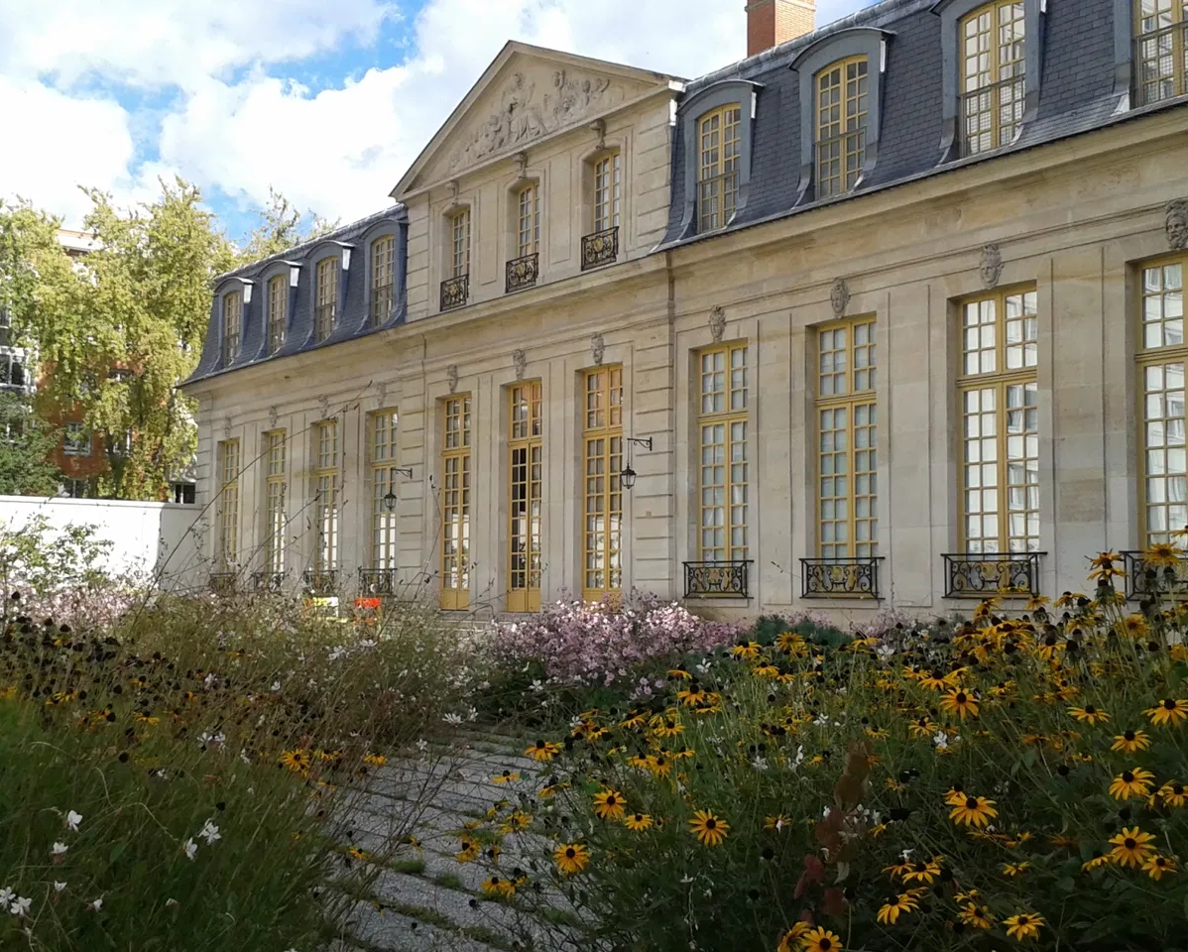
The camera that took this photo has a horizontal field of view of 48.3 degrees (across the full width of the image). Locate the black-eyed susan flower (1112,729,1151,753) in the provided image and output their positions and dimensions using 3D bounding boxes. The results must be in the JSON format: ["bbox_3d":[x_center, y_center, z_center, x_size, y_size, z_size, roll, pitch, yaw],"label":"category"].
[{"bbox_3d":[0.892,0.441,2.200,0.063,0.025,0.063,-2,15,22],"label":"black-eyed susan flower"}]

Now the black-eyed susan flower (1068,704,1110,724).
[{"bbox_3d":[0.775,0.375,2.076,0.066,0.028,0.066,5,6,21],"label":"black-eyed susan flower"}]

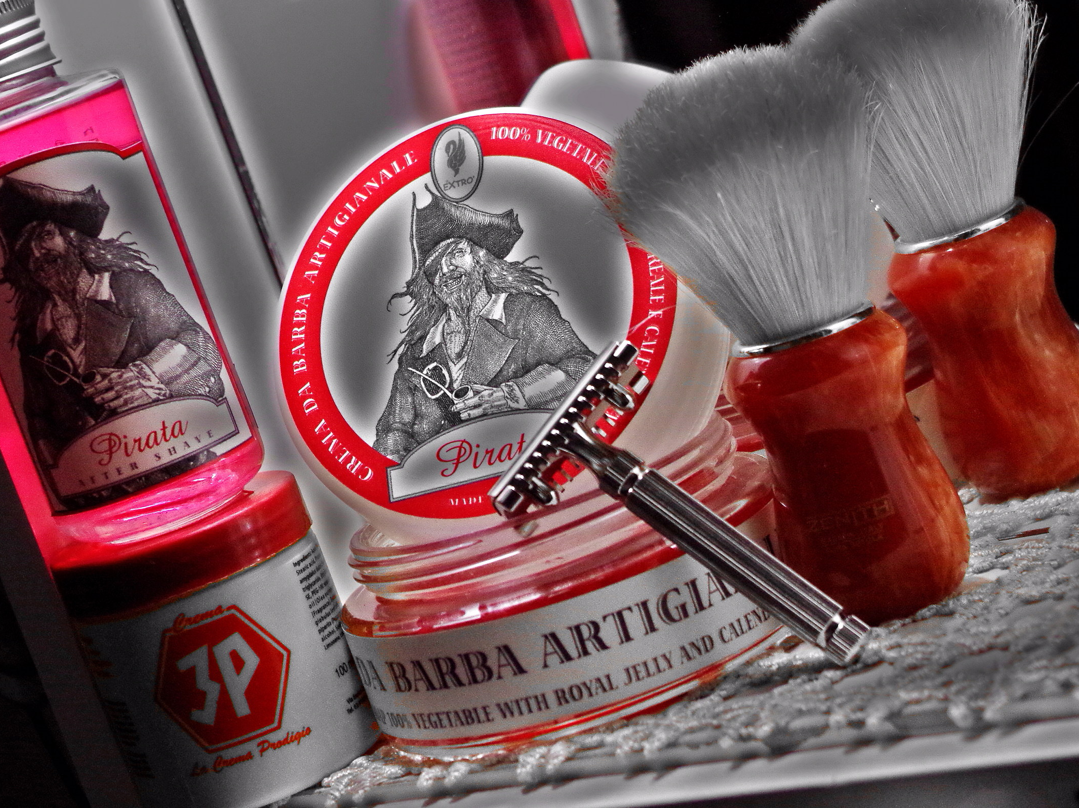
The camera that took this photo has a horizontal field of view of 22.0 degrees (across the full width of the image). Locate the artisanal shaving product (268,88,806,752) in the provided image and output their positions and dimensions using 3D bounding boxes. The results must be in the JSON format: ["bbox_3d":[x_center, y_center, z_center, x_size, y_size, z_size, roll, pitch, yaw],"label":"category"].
[{"bbox_3d":[-0.005,-0.001,0.558,0.093,0.113,0.099,-18,8,3],"label":"artisanal shaving product"}]

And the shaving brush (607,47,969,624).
[{"bbox_3d":[0.049,-0.013,0.525,0.053,0.110,0.053,-17,8,5],"label":"shaving brush"}]

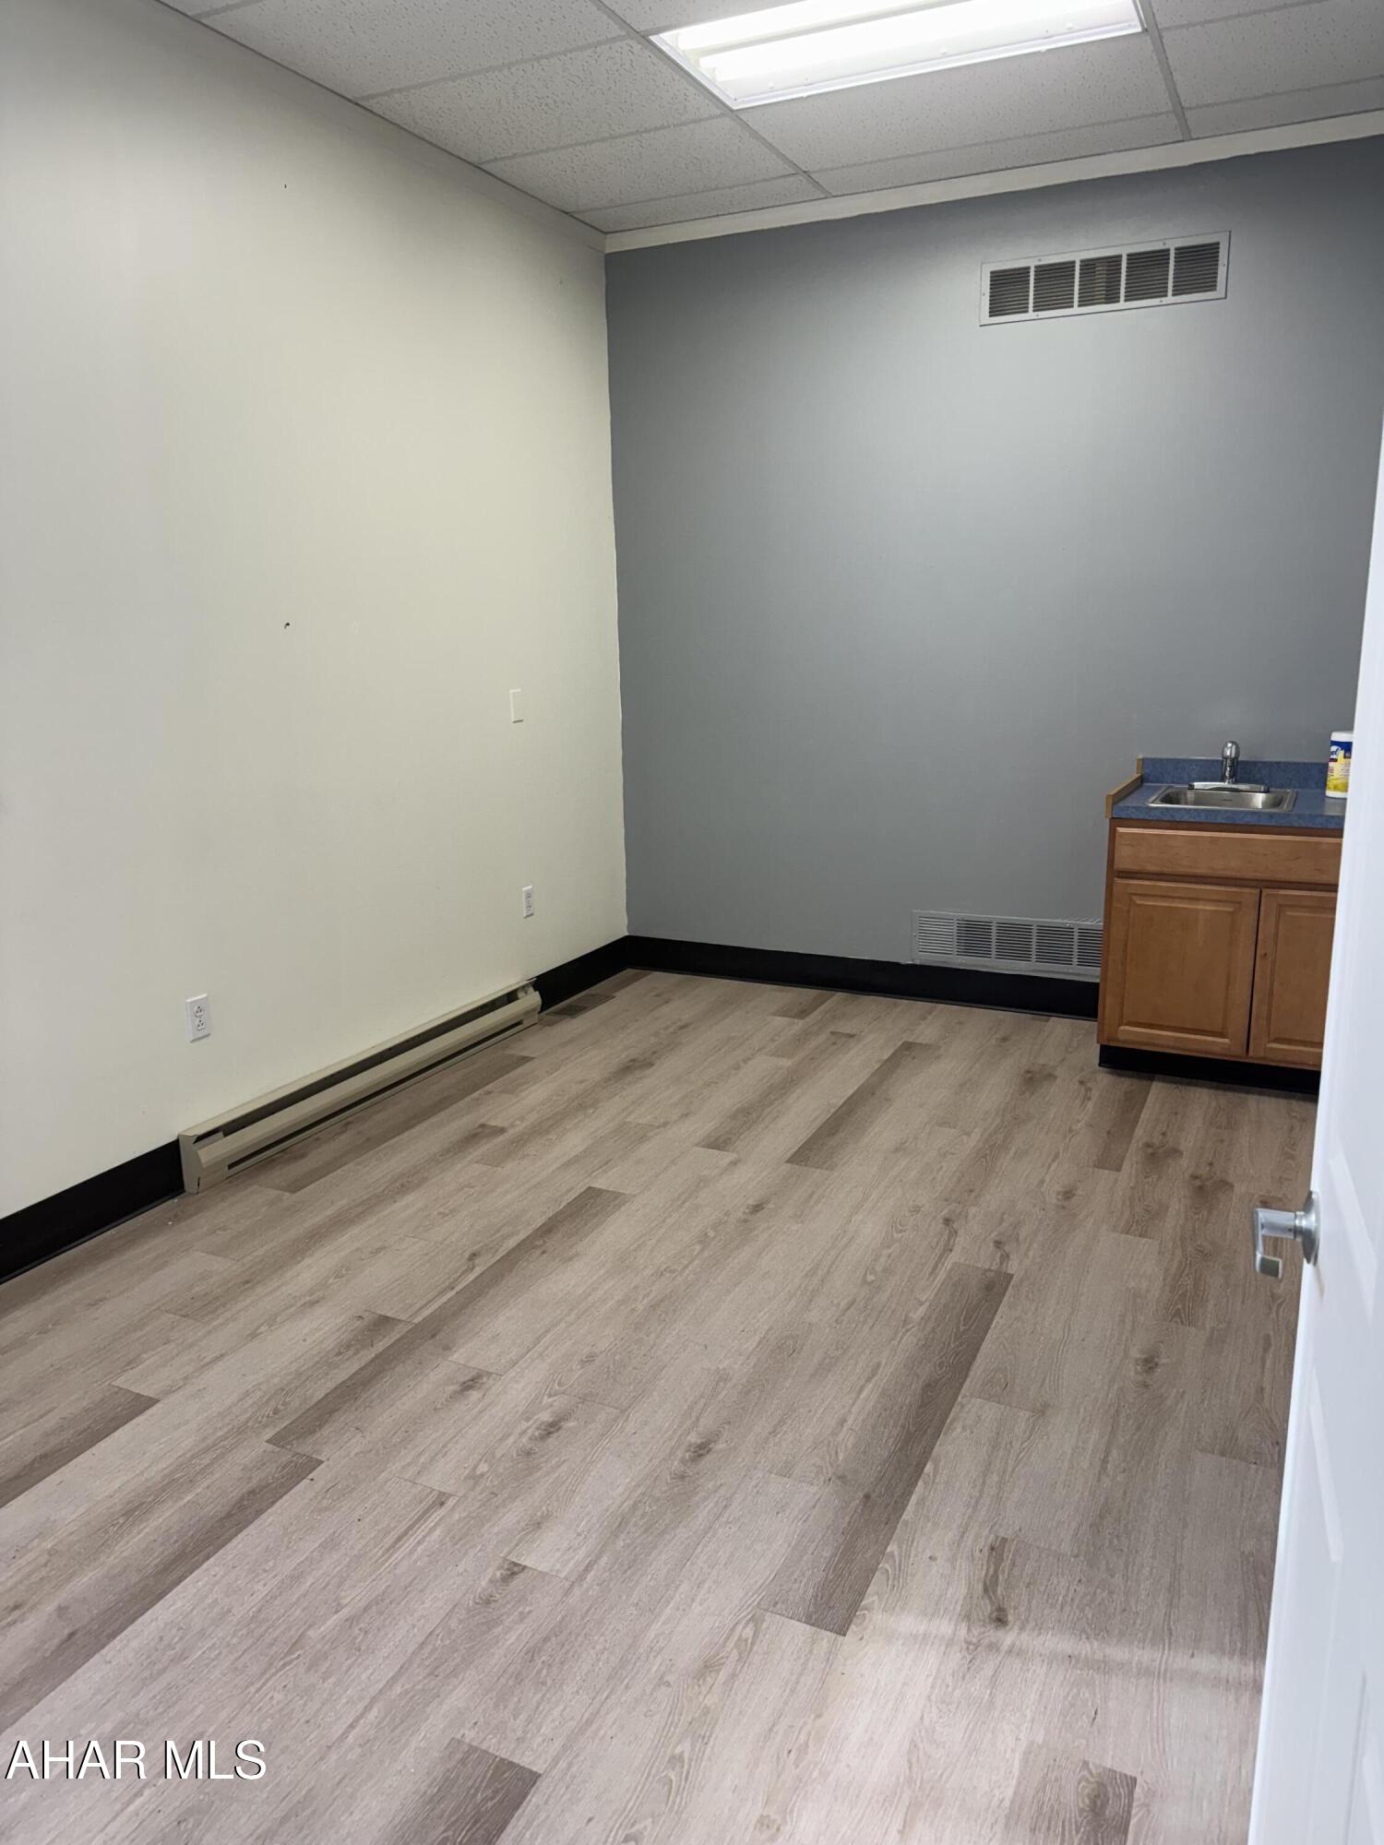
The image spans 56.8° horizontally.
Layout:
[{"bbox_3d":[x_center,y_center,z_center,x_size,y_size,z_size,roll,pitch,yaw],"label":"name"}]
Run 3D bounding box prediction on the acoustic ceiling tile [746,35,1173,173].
[{"bbox_3d":[0.796,-2.461,3.868,1.219,0.020,0.610,6,15,25],"label":"acoustic ceiling tile"}]

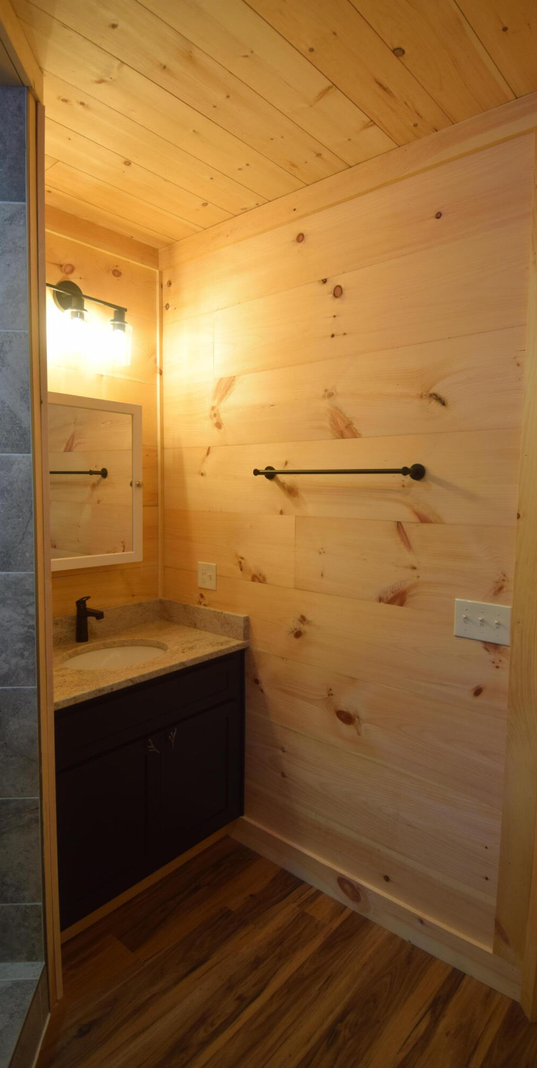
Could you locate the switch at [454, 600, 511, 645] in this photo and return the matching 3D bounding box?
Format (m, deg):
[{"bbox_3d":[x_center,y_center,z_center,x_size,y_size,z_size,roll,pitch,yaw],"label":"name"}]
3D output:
[{"bbox_3d":[0.624,0.259,1.563,0.162,0.114,0.016,5,6,40],"label":"switch"}]

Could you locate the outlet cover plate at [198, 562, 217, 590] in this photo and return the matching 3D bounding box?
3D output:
[{"bbox_3d":[-0.264,0.183,2.316,0.117,0.114,0.011,5,6,40],"label":"outlet cover plate"}]

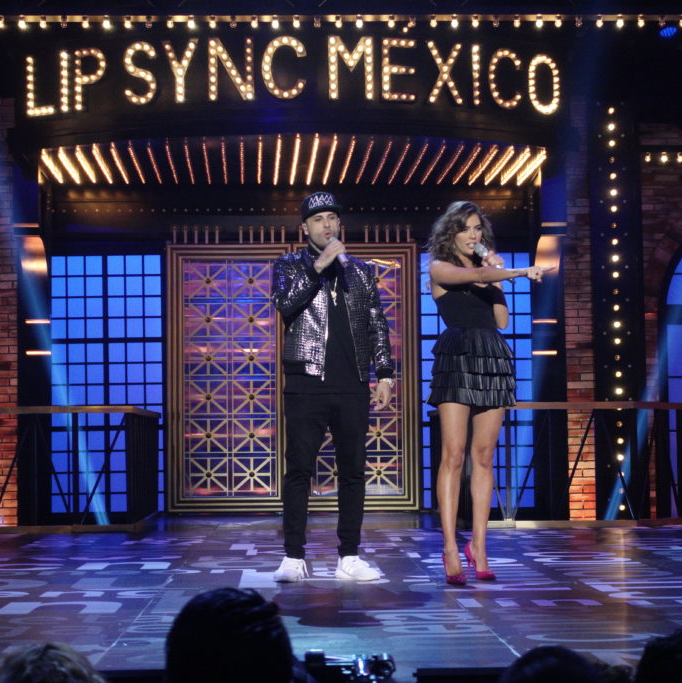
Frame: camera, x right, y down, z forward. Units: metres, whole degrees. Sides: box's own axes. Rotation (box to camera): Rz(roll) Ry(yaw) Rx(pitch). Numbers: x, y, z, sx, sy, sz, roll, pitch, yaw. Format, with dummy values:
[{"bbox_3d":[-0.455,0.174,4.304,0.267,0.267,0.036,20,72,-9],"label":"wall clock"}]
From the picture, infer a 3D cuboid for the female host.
[{"bbox_3d":[0.672,0.213,9.200,0.480,1.750,0.560,1,-3,-32],"label":"female host"}]

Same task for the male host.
[{"bbox_3d":[-0.044,0.199,9.340,0.570,1.810,0.430,0,-3,-15],"label":"male host"}]

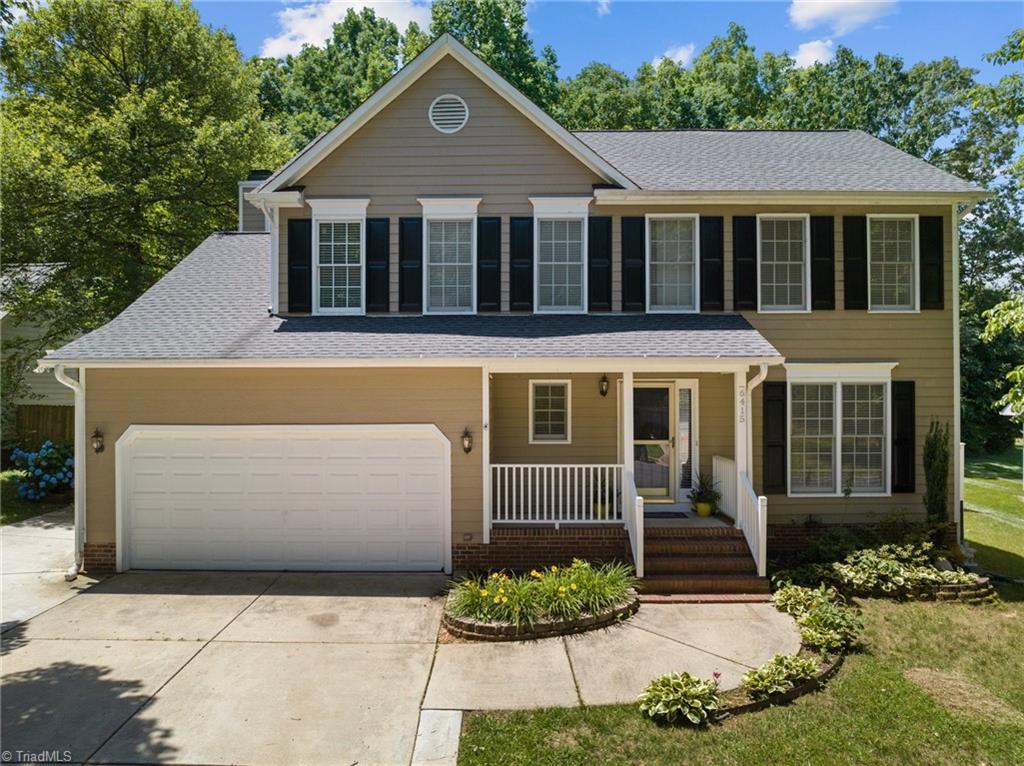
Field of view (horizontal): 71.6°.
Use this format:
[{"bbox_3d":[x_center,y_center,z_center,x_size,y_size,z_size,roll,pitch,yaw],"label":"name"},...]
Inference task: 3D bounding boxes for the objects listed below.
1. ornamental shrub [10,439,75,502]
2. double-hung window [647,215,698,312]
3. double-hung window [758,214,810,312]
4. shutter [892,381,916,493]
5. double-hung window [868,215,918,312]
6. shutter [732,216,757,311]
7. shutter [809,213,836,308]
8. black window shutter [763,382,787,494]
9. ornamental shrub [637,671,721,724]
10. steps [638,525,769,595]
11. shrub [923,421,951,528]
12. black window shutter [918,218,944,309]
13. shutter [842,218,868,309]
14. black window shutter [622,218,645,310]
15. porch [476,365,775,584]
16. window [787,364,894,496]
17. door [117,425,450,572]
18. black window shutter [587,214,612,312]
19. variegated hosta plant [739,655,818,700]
[{"bbox_3d":[-10.998,2.072,16.794,1.650,1.400,1.450,0,0,0],"label":"ornamental shrub"},{"bbox_3d":[2.741,-2.041,12.114,0.945,1.720,0.080,0,0,0],"label":"double-hung window"},{"bbox_3d":[4.634,-2.047,12.100,0.926,1.706,0.100,0,0,-1],"label":"double-hung window"},{"bbox_3d":[6.684,0.923,12.108,0.405,1.905,0.050,0,0,0],"label":"shutter"},{"bbox_3d":[6.514,-2.046,12.120,0.897,1.700,0.110,0,0,-1],"label":"double-hung window"},{"bbox_3d":[3.984,-2.041,12.133,0.405,1.601,0.050,0,0,0],"label":"shutter"},{"bbox_3d":[5.296,-2.050,12.090,0.409,1.611,0.050,0,0,-1],"label":"shutter"},{"bbox_3d":[4.487,0.933,12.109,0.405,1.909,0.050,0,0,0],"label":"black window shutter"},{"bbox_3d":[1.510,2.770,6.400,0.720,0.350,0.650,0,0,-1],"label":"ornamental shrub"},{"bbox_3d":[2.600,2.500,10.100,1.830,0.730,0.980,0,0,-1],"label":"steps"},{"bbox_3d":[7.032,1.580,11.750,0.440,2.000,0.430,0,0,-1],"label":"shrub"},{"bbox_3d":[7.181,-2.045,12.130,0.405,1.593,0.050,0,0,0],"label":"black window shutter"},{"bbox_3d":[5.875,-2.047,12.131,0.405,1.589,0.050,0,0,0],"label":"shutter"},{"bbox_3d":[2.056,-2.024,12.040,0.404,1.621,0.050,0,0,-1],"label":"black window shutter"},{"bbox_3d":[1.592,1.300,10.959,4.000,3.150,2.350,0,0,0],"label":"porch"},{"bbox_3d":[5.607,0.798,12.070,1.906,2.284,0.140,0,0,-1],"label":"window"},{"bbox_3d":[-3.430,1.741,10.670,5.069,2.234,0.200,0,0,-1],"label":"door"},{"bbox_3d":[1.495,-2.024,12.040,0.406,1.621,0.050,0,0,-1],"label":"black window shutter"},{"bbox_3d":[2.531,2.716,6.677,0.690,0.310,0.580,0,0,0],"label":"variegated hosta plant"}]

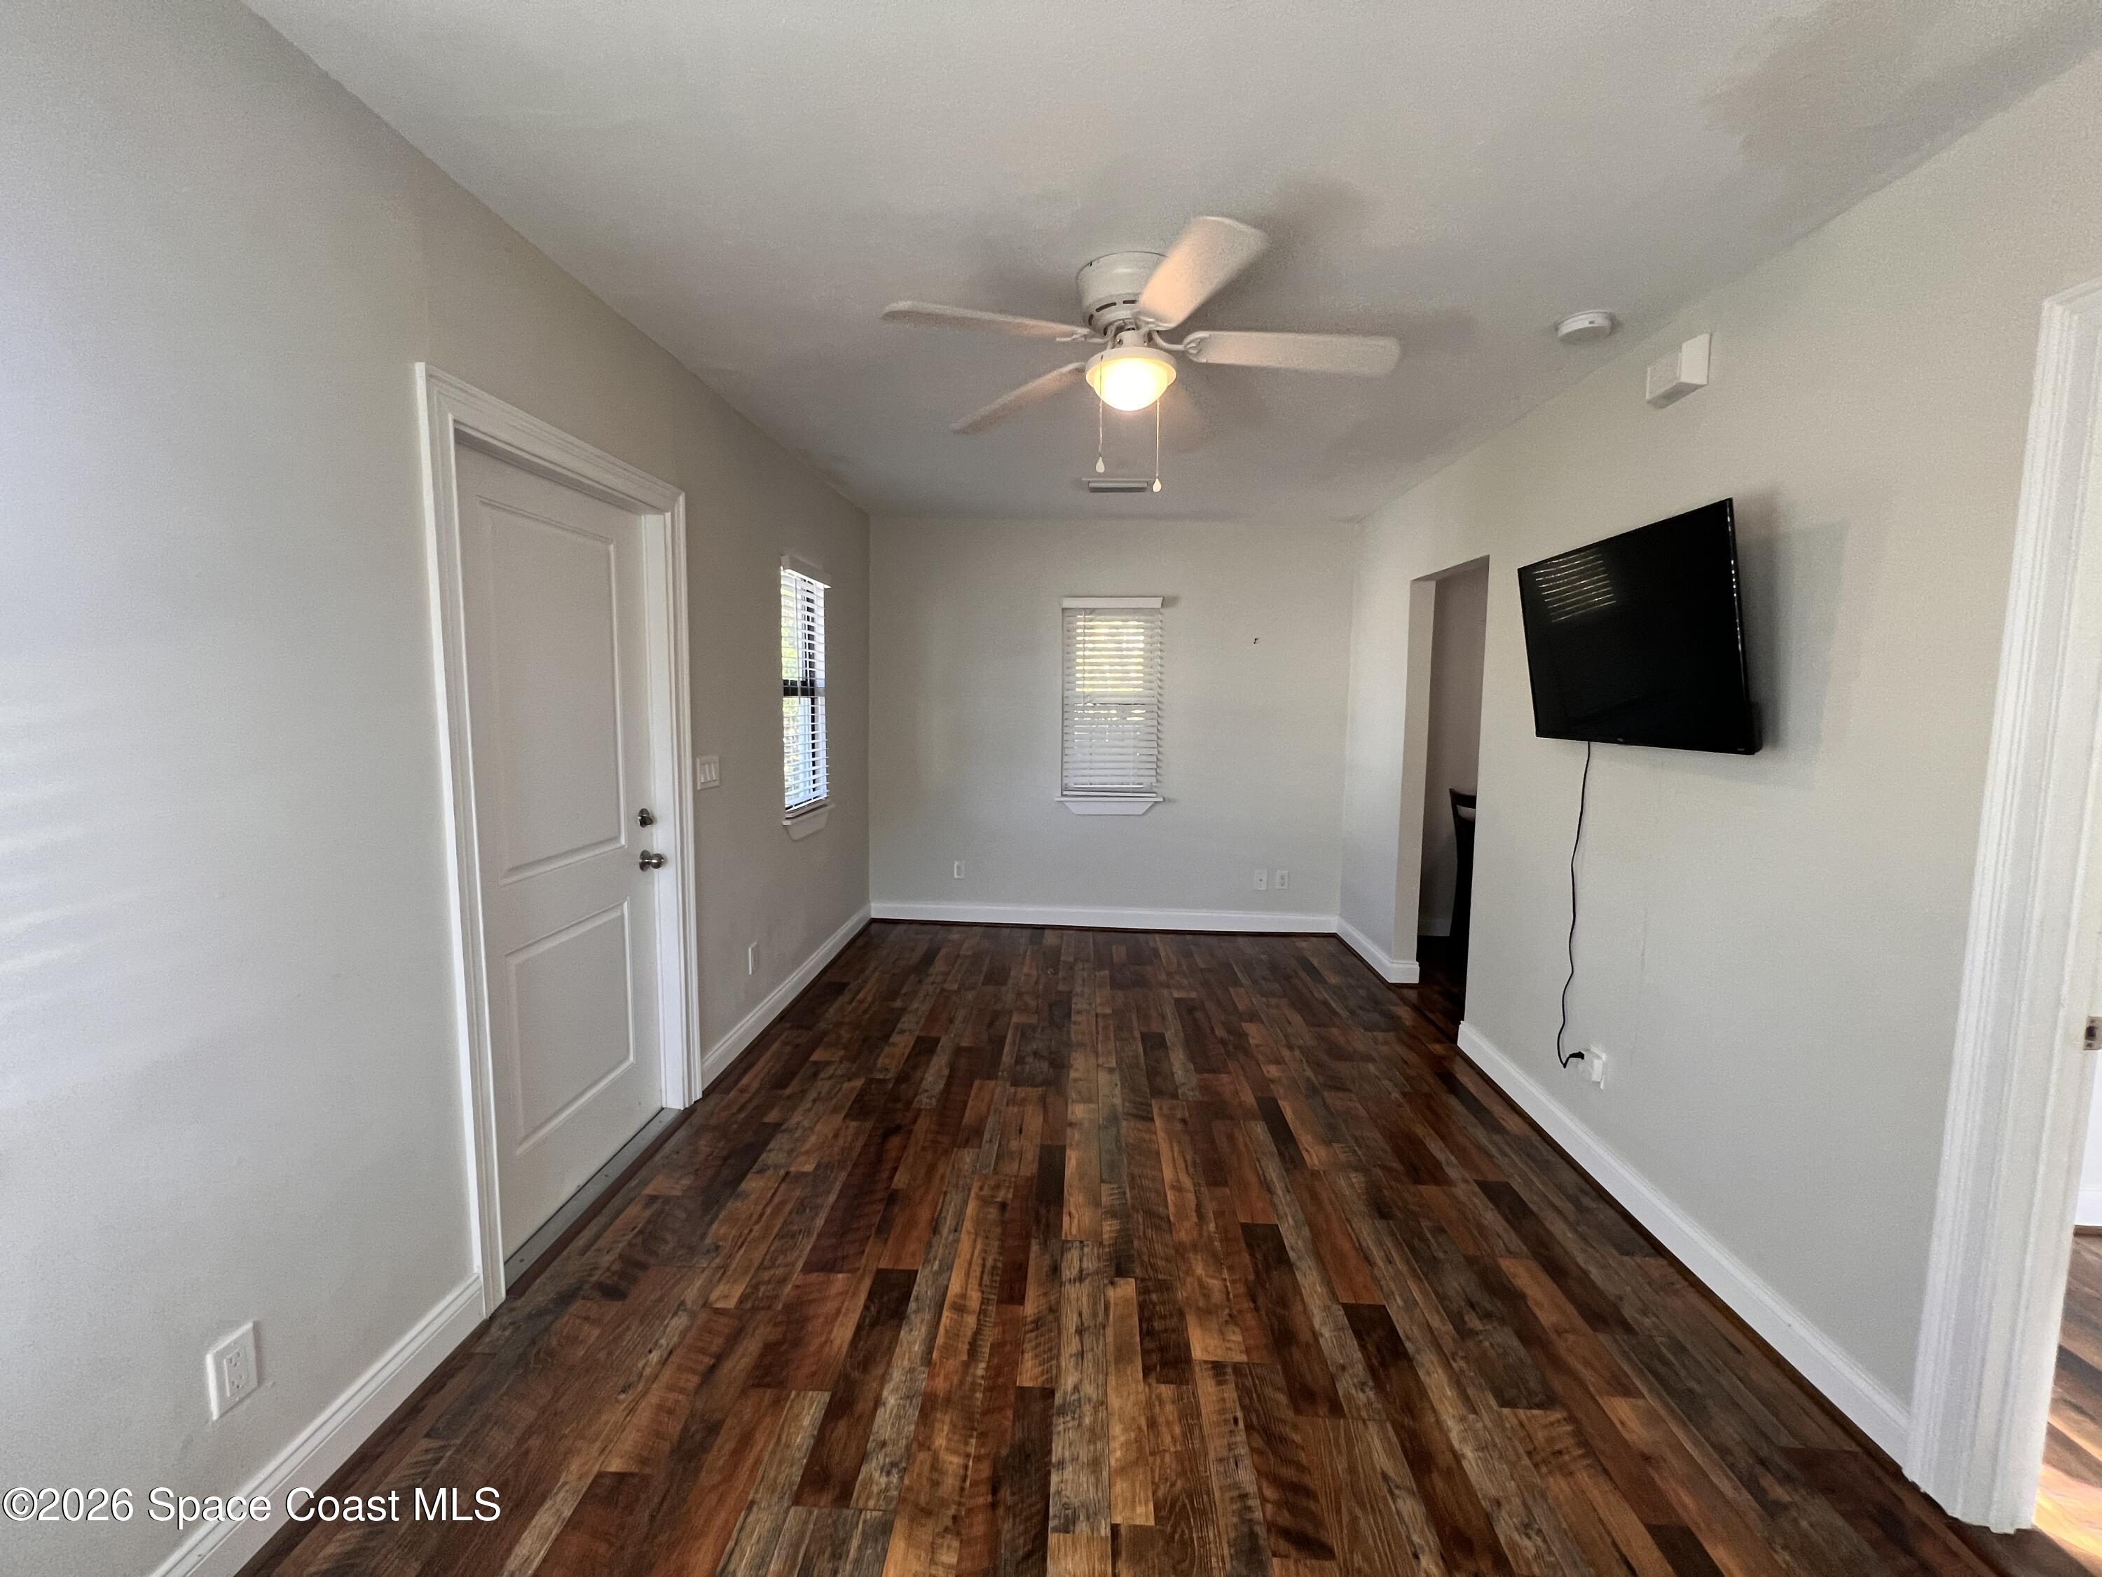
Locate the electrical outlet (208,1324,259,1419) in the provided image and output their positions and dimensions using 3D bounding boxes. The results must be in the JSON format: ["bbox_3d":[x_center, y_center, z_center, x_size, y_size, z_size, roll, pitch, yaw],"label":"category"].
[{"bbox_3d":[-1.337,0.957,1.292,0.010,0.112,0.068,1,6,3],"label":"electrical outlet"}]

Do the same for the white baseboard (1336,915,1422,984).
[{"bbox_3d":[1.837,0.902,4.553,0.160,0.122,0.943,1,6,3],"label":"white baseboard"}]

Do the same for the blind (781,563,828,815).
[{"bbox_3d":[-1.205,-0.491,3.931,0.055,1.181,0.622,1,6,3],"label":"blind"}]

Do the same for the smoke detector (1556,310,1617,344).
[{"bbox_3d":[1.486,-1.272,2.189,0.130,0.042,0.130,1,6,3],"label":"smoke detector"}]

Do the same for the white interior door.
[{"bbox_3d":[-1.378,0.164,2.239,0.050,2.016,0.878,1,6,3],"label":"white interior door"}]

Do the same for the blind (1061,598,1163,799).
[{"bbox_3d":[0.375,-0.559,4.929,0.619,1.246,0.060,1,6,3],"label":"blind"}]

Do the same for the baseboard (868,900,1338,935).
[{"bbox_3d":[0.316,0.835,5.097,2.995,0.117,0.018,1,6,3],"label":"baseboard"}]

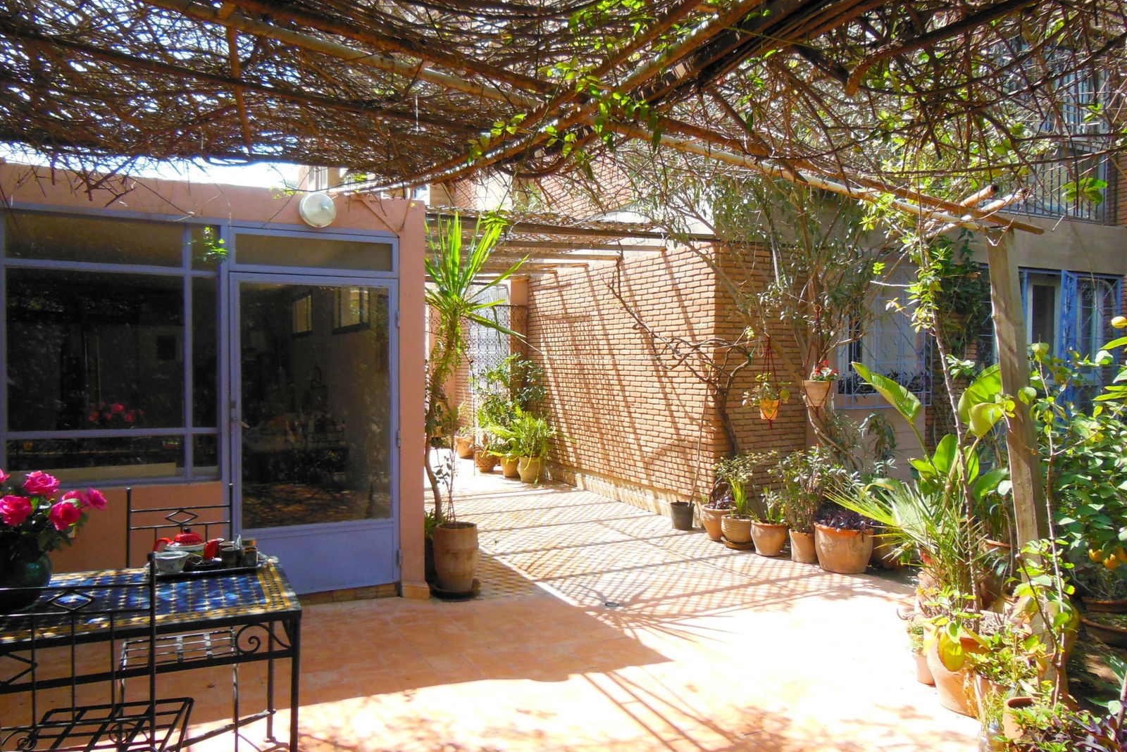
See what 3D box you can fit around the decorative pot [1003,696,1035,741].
[{"bbox_3d":[1.845,1.440,3.274,0.152,0.220,0.152,1,1,30],"label":"decorative pot"}]

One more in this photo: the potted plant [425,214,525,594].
[{"bbox_3d":[-0.689,0.193,5.557,0.874,2.583,0.831,0,1,-7],"label":"potted plant"}]

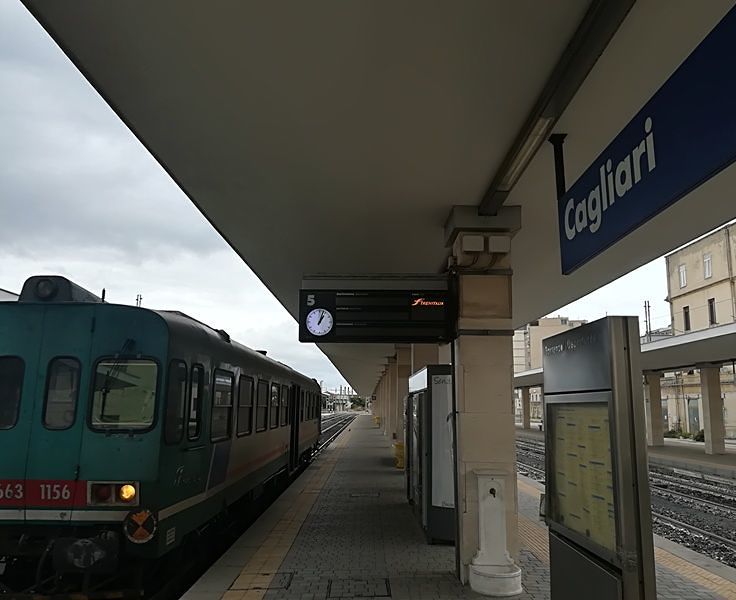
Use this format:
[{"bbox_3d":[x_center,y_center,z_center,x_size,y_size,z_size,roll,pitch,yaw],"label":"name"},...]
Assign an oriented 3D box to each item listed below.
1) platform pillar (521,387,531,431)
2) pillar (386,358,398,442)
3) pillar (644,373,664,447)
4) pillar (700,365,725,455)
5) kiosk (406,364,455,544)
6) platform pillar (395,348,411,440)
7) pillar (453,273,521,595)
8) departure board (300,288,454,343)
[{"bbox_3d":[14.029,9.558,53.222,0.550,3.588,0.550,1,-10,0],"label":"platform pillar"},{"bbox_3d":[1.208,4.487,25.767,0.550,3.686,0.550,1,-10,0],"label":"pillar"},{"bbox_3d":[14.076,5.372,29.605,0.550,3.588,0.550,1,-10,0],"label":"pillar"},{"bbox_3d":[14.086,4.506,24.717,0.550,3.588,0.550,1,-10,0],"label":"pillar"},{"bbox_3d":[1.205,2.334,9.642,0.840,2.298,3.499,1,-10,0],"label":"kiosk"},{"bbox_3d":[1.220,3.361,19.413,0.550,3.686,0.550,1,-10,0],"label":"platform pillar"},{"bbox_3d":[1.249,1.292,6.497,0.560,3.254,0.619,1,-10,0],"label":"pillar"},{"bbox_3d":[0.084,0.187,6.626,1.678,0.590,0.197,1,-10,0],"label":"departure board"}]

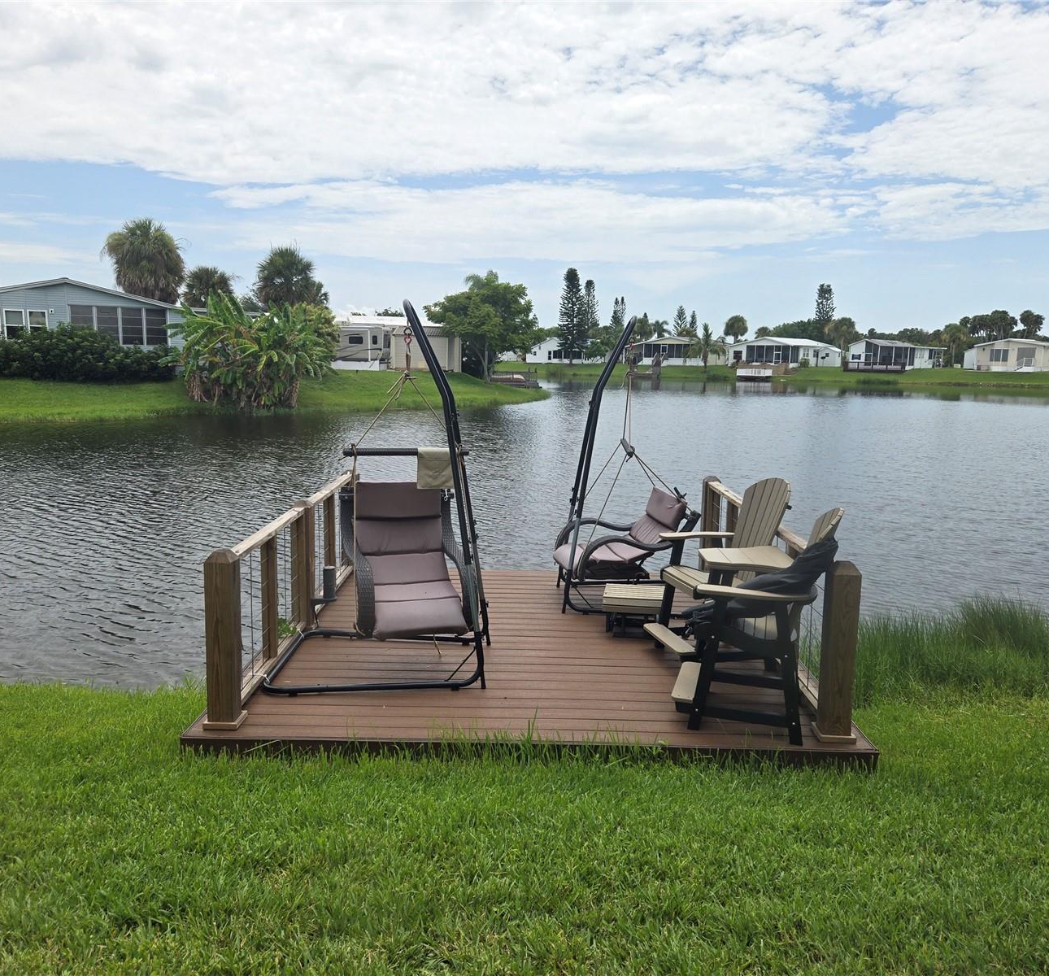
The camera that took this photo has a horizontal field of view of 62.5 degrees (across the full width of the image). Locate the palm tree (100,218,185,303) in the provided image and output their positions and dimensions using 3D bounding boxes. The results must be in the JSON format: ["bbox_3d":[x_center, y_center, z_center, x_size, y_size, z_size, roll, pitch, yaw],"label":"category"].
[{"bbox_3d":[-19.748,-10.027,45.055,4.060,7.801,4.060,1,9,0],"label":"palm tree"}]

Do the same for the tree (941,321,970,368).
[{"bbox_3d":[53.792,-17.934,108.414,3.506,5.716,3.506,1,9,0],"label":"tree"}]

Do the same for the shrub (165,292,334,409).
[{"bbox_3d":[-11.768,-5.895,37.000,6.800,4.900,5.000,1,9,0],"label":"shrub"}]

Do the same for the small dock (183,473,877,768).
[{"bbox_3d":[0.047,0.656,6.301,3.649,1.100,3.684,1,9,0],"label":"small dock"}]

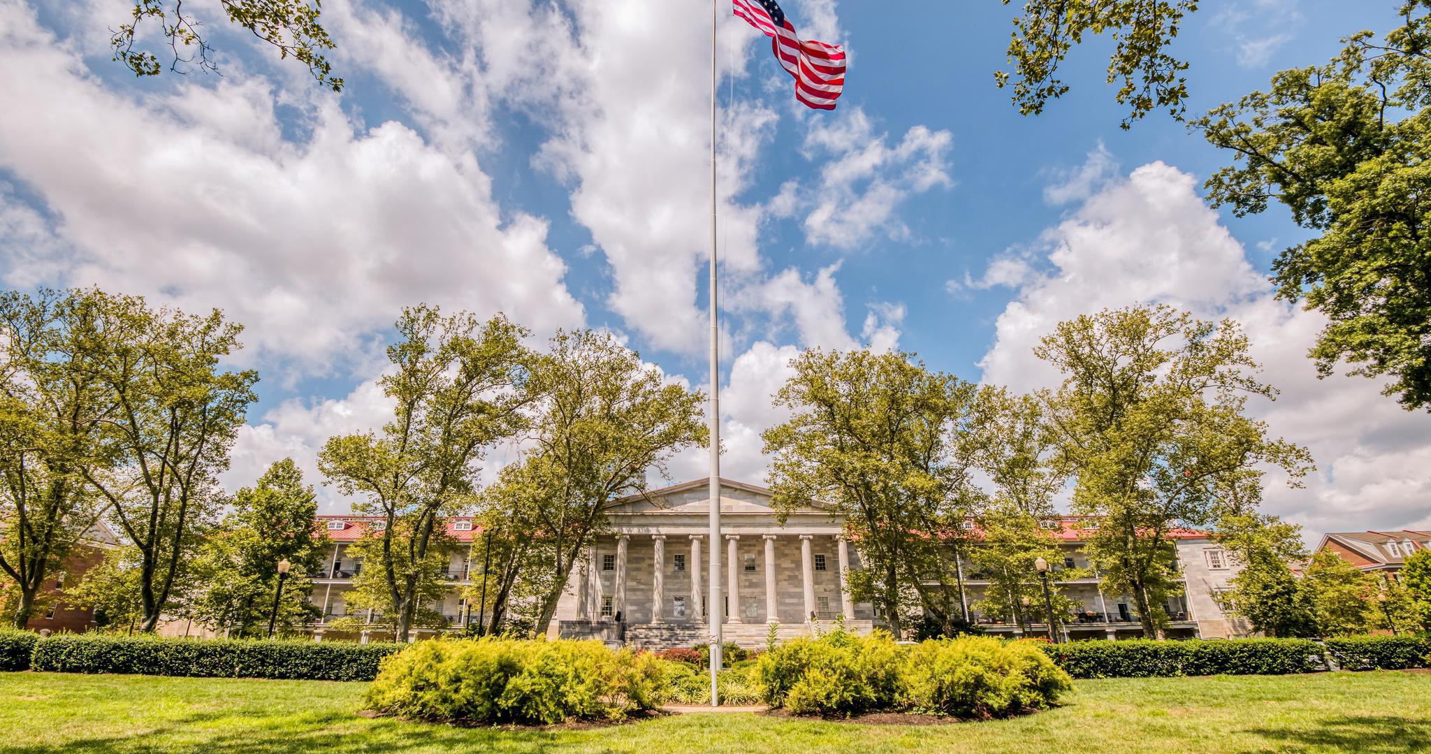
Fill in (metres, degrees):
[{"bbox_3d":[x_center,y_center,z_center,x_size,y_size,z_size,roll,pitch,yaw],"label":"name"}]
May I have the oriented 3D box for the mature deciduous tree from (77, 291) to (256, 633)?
[{"bbox_3d":[-25.172,3.412,27.405,6.200,15.838,6.000,0,-19,0],"label":"mature deciduous tree"}]

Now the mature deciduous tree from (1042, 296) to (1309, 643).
[{"bbox_3d":[20.382,4.022,27.116,9.559,14.655,9.081,0,-19,0],"label":"mature deciduous tree"}]

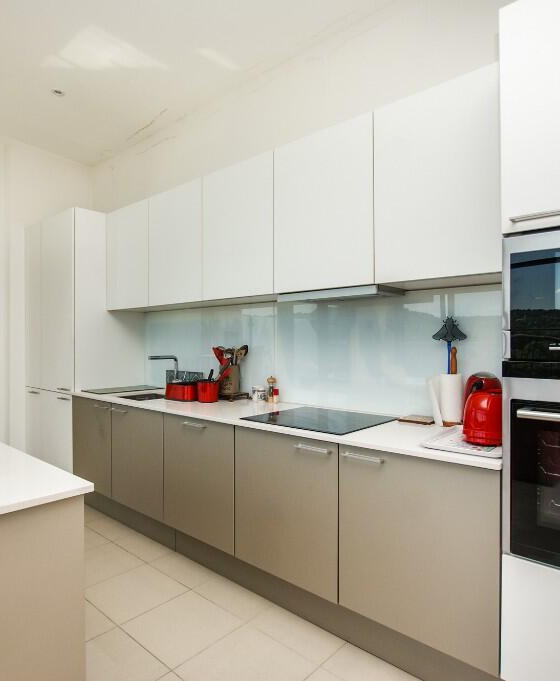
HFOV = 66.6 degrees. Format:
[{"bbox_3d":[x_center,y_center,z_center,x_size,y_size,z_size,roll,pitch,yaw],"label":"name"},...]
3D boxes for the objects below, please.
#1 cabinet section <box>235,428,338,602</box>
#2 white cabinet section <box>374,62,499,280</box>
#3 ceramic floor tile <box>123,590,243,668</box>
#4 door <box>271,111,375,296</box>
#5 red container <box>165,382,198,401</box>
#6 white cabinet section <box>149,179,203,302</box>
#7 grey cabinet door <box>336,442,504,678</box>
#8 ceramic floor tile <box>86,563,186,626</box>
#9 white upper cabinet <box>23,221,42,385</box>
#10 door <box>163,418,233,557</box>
[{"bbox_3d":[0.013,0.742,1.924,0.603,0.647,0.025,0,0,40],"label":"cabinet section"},{"bbox_3d":[0.763,-0.644,1.874,0.590,0.780,0.345,0,0,40],"label":"white cabinet section"},{"bbox_3d":[-0.429,1.262,1.885,0.395,0.010,0.395,0,0,40],"label":"ceramic floor tile"},{"bbox_3d":[0.202,-0.642,2.131,0.597,0.784,0.024,0,0,40],"label":"door"},{"bbox_3d":[-0.626,0.339,2.890,0.240,0.105,0.170,0,0,40],"label":"red container"},{"bbox_3d":[-0.611,-0.639,3.029,0.600,0.780,0.345,0,0,40],"label":"white cabinet section"},{"bbox_3d":[0.471,0.739,1.541,0.597,0.645,0.028,0,0,40],"label":"grey cabinet door"},{"bbox_3d":[-0.729,1.263,2.138,0.395,0.010,0.395,0,0,40],"label":"ceramic floor tile"},{"bbox_3d":[-2.005,-0.302,3.999,0.360,1.433,0.578,0,0,40],"label":"white upper cabinet"},{"bbox_3d":[-0.446,0.743,2.315,0.597,0.645,0.028,0,0,40],"label":"door"}]

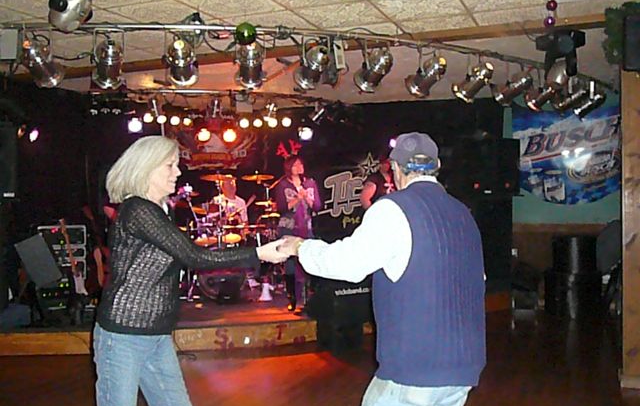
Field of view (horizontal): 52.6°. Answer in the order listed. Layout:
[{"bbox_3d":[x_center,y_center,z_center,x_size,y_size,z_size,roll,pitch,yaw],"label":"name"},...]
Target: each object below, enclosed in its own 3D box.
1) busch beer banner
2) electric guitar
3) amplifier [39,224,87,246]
[{"bbox_3d":[3.470,-0.661,9.000,1.560,1.360,0.020,0,1,22],"label":"busch beer banner"},{"bbox_3d":[-2.680,0.616,7.050,0.080,0.960,0.310,-19,-9,34],"label":"electric guitar"},{"bbox_3d":[-2.936,0.372,7.412,0.520,0.250,0.340,-1,1,-18],"label":"amplifier"}]

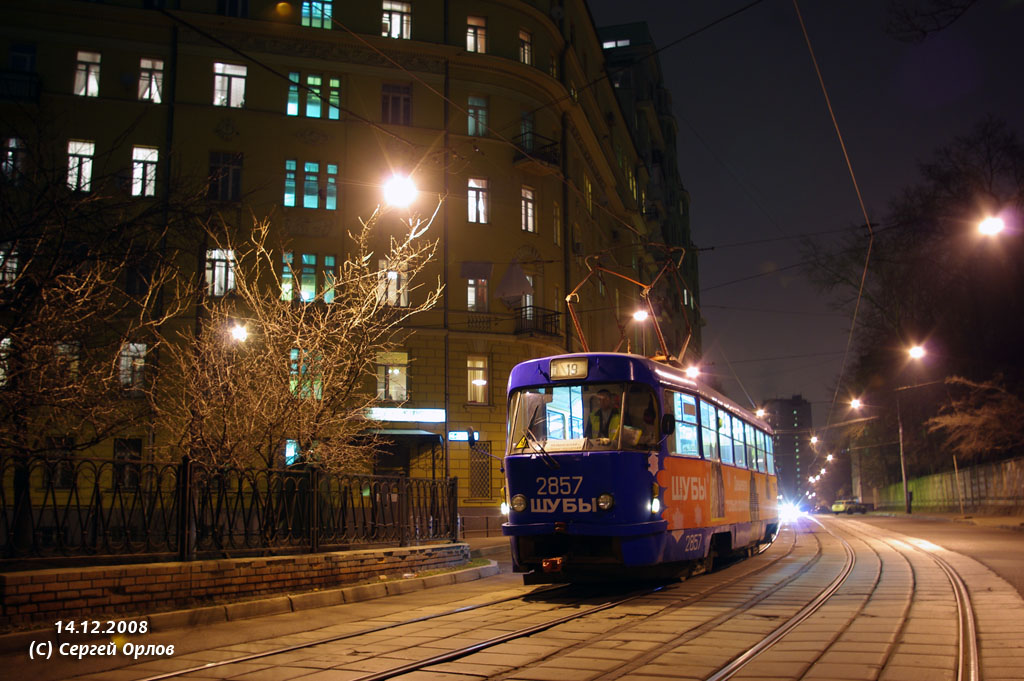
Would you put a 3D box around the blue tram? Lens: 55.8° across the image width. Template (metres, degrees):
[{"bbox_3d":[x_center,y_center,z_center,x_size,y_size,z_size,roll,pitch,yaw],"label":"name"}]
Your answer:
[{"bbox_3d":[3.293,2.721,18.691,2.500,3.060,14.200,-4,-10,21],"label":"blue tram"}]

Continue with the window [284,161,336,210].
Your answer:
[{"bbox_3d":[-7.679,-5.930,36.919,1.961,1.851,0.200,2,-10,-14],"label":"window"}]

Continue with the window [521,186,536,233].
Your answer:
[{"bbox_3d":[0.660,-5.241,38.658,0.880,1.920,0.200,9,-14,-43],"label":"window"}]

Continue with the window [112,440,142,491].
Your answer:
[{"bbox_3d":[-13.388,4.299,33.690,0.916,1.727,0.200,2,-10,-14],"label":"window"}]

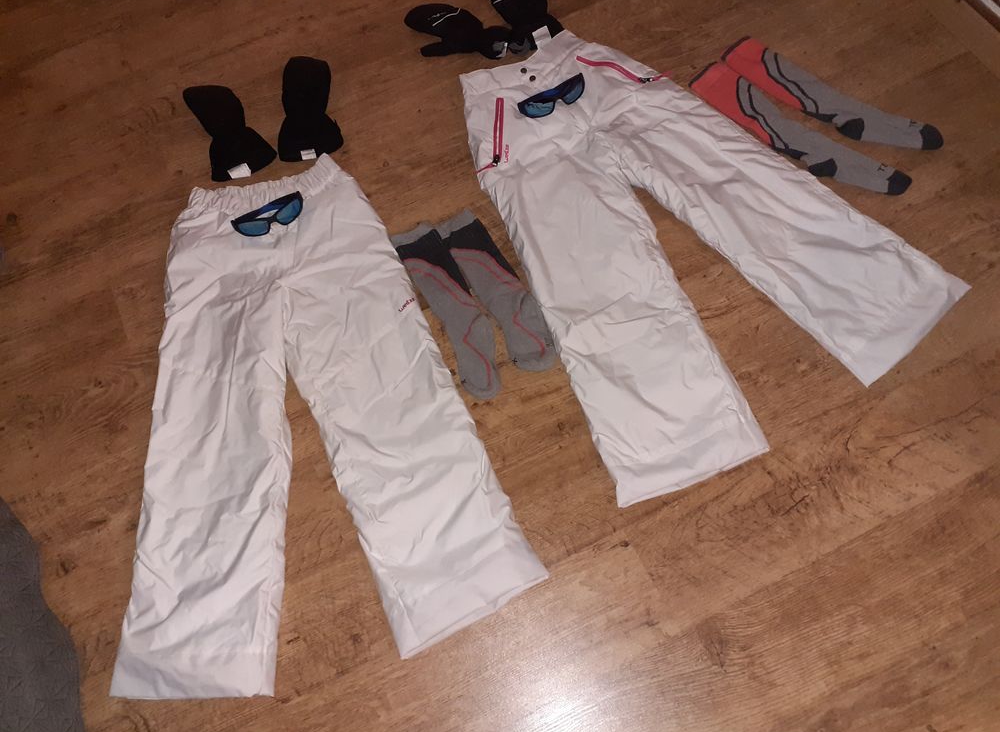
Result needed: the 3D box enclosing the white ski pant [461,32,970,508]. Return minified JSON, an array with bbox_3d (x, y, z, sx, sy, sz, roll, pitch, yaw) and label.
[{"bbox_3d":[0.248,-0.264,1.290,0.648,0.060,0.863,-29,67,-8],"label":"white ski pant"}]

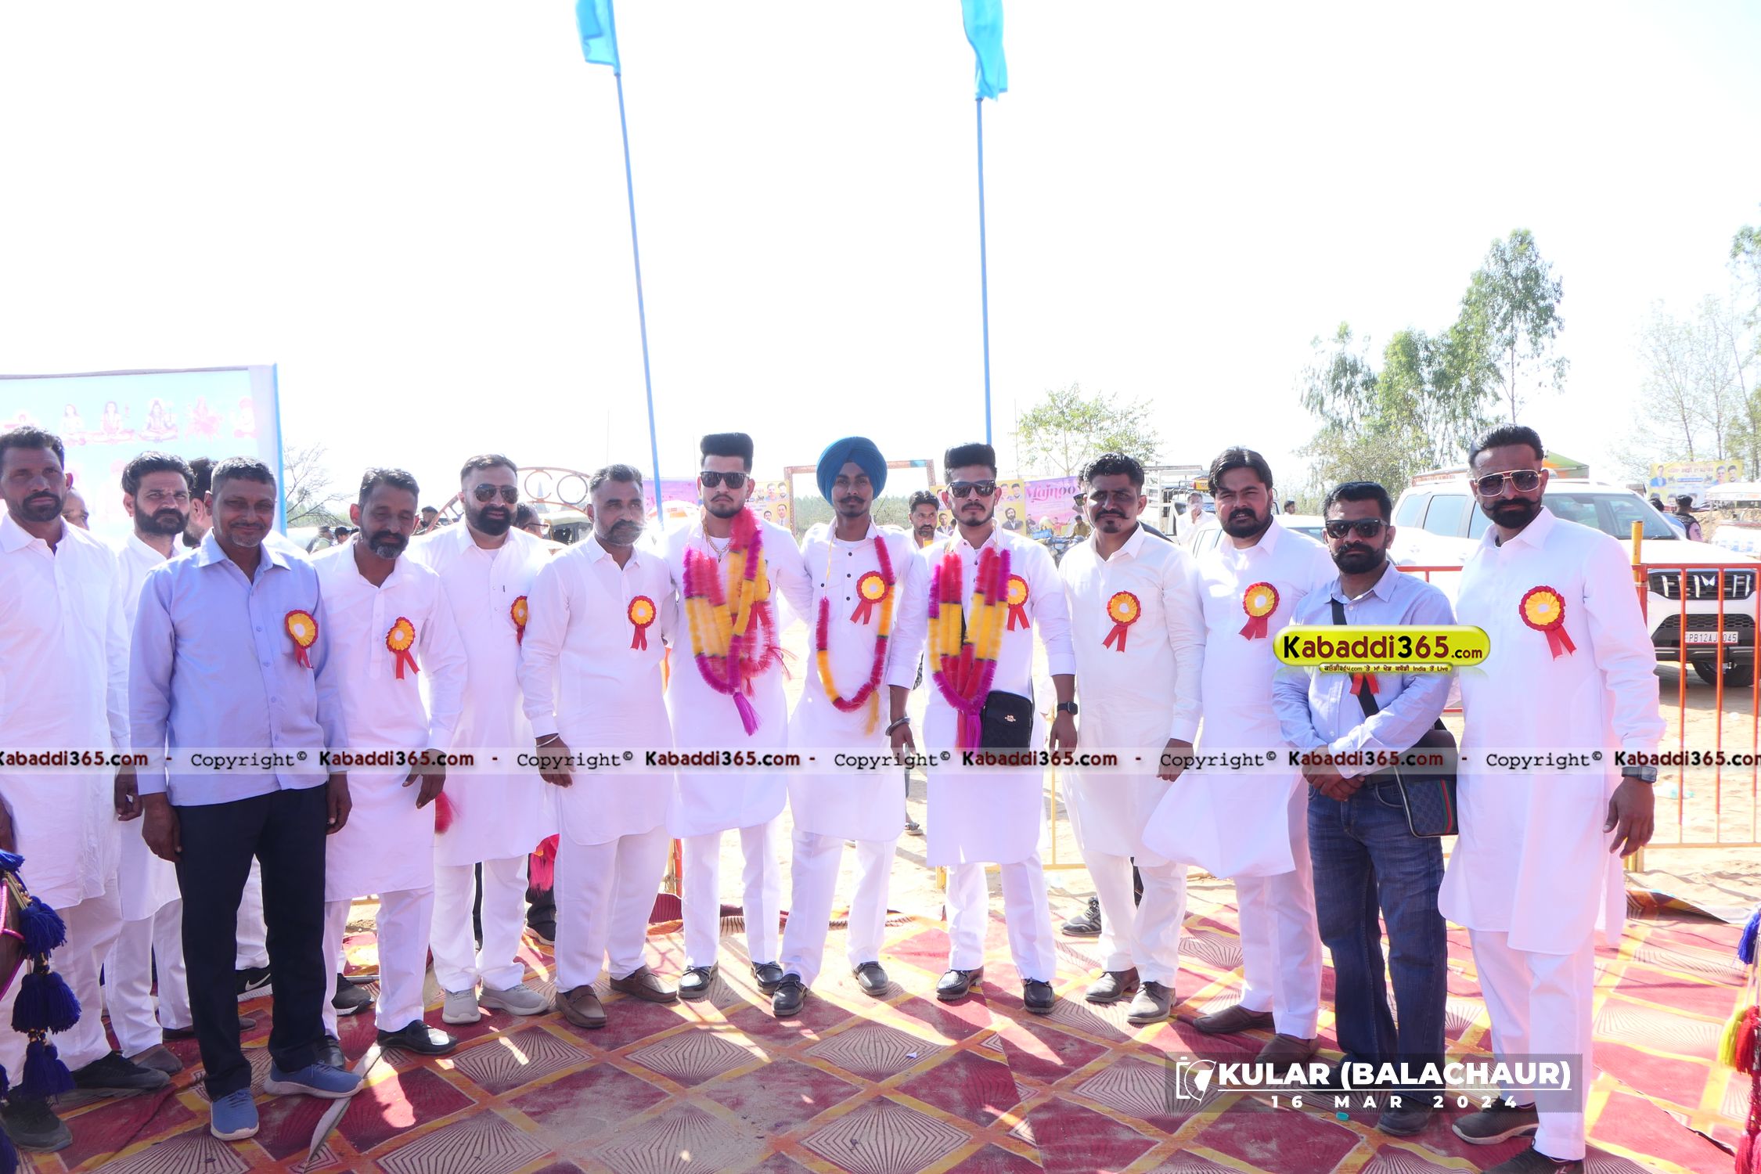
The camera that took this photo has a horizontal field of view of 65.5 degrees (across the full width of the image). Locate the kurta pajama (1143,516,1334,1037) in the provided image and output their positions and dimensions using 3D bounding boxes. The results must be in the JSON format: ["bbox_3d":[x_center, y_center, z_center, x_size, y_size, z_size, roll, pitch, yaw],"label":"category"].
[{"bbox_3d":[1.060,0.542,4.020,0.550,1.500,0.400,0,0,34],"label":"kurta pajama"}]

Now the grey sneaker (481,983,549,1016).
[{"bbox_3d":[-1.212,1.318,4.526,0.280,0.105,0.105,1,4,42],"label":"grey sneaker"}]

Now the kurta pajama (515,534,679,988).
[{"bbox_3d":[-0.918,0.582,4.490,0.540,1.470,0.350,-3,4,-34],"label":"kurta pajama"}]

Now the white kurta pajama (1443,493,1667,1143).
[{"bbox_3d":[1.643,0.585,3.370,0.340,1.520,0.520,-4,4,-42],"label":"white kurta pajama"}]

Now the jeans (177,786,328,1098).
[{"bbox_3d":[-1.721,0.933,3.757,0.375,0.910,0.300,-3,3,-28],"label":"jeans"}]

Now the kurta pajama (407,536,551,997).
[{"bbox_3d":[-1.312,0.567,4.510,0.540,1.500,0.340,-2,4,-26],"label":"kurta pajama"}]

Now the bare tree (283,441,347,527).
[{"bbox_3d":[-15.464,-2.034,35.986,3.400,3.670,3.200,-1,3,0],"label":"bare tree"}]

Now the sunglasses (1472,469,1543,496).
[{"bbox_3d":[1.456,-0.241,3.177,0.148,0.052,0.145,-4,2,23],"label":"sunglasses"}]

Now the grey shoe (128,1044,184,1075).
[{"bbox_3d":[-2.147,1.342,3.995,0.270,0.100,0.100,1,4,26],"label":"grey shoe"}]

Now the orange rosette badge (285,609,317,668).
[{"bbox_3d":[-1.493,0.135,3.530,0.105,0.155,0.030,-2,-3,-44],"label":"orange rosette badge"}]

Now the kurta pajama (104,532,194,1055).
[{"bbox_3d":[-2.138,0.575,4.050,0.510,1.480,0.360,-1,0,-35],"label":"kurta pajama"}]

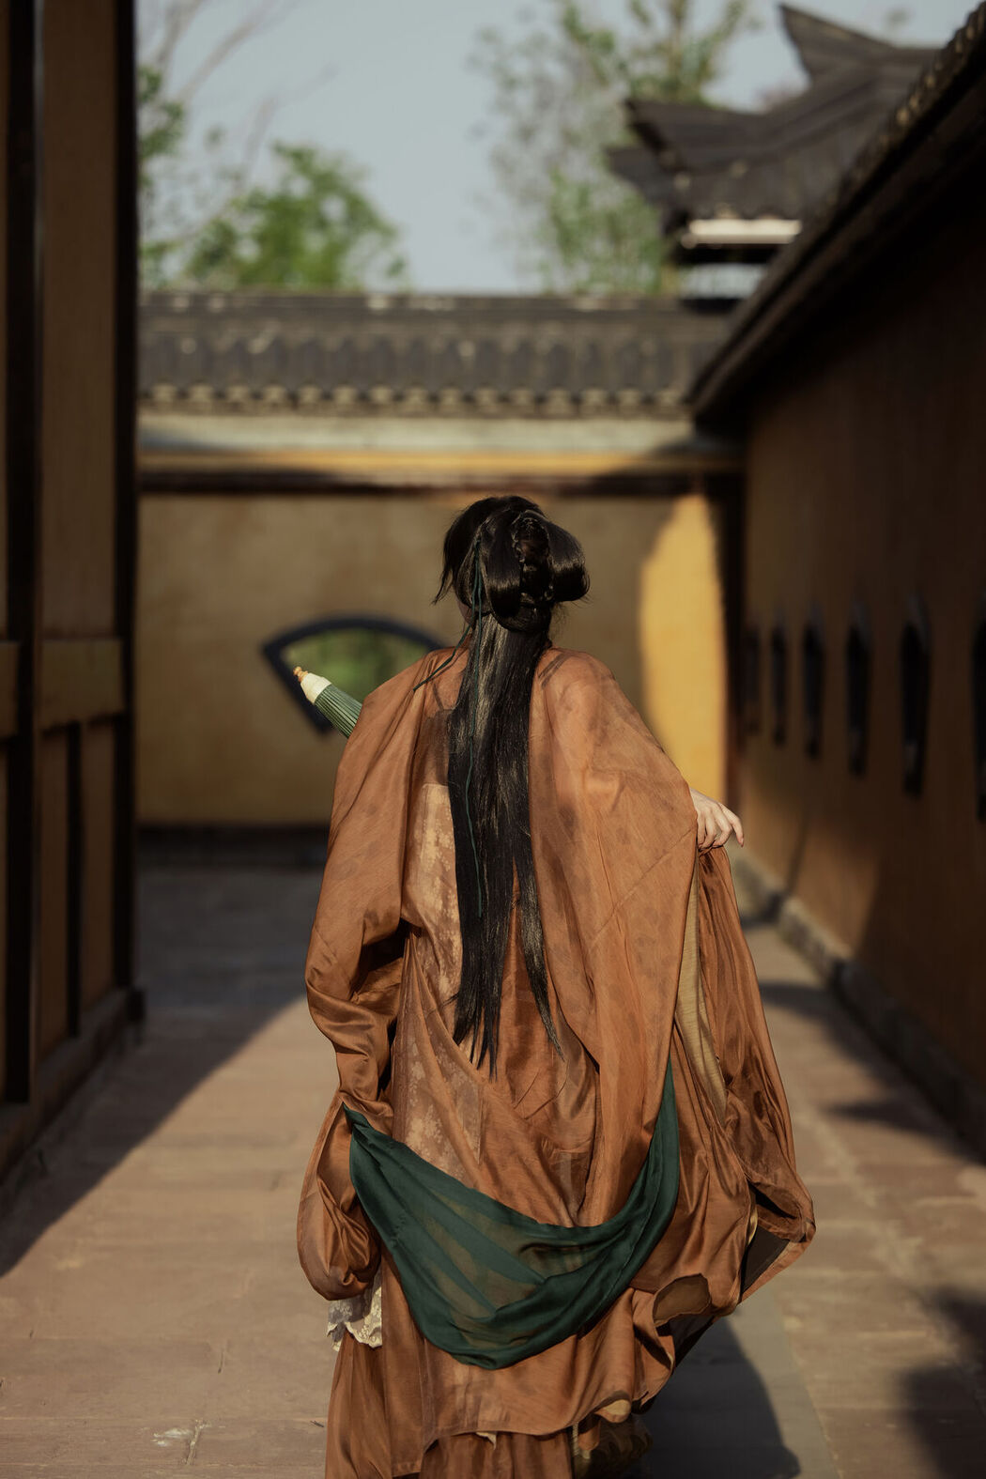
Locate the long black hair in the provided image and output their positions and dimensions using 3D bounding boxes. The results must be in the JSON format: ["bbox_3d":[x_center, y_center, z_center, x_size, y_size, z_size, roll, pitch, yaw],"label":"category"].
[{"bbox_3d":[0.024,0.071,7.050,0.250,0.920,0.280,0,1,-19],"label":"long black hair"}]

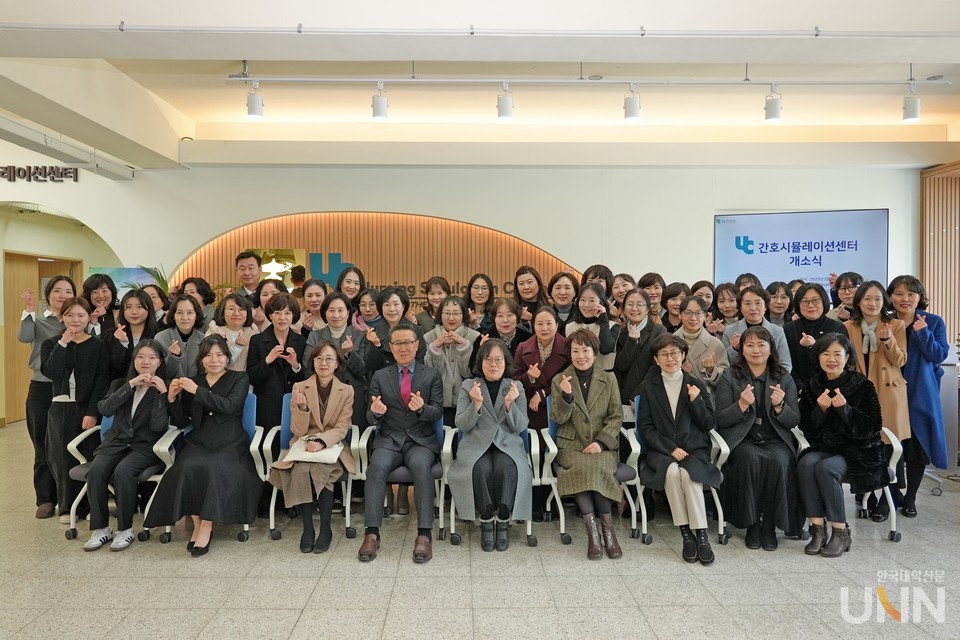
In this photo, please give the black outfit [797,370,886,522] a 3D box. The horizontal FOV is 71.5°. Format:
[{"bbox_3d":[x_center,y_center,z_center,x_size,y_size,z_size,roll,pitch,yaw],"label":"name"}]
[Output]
[{"bbox_3d":[2.299,0.778,4.260,0.540,0.860,0.600,1,2,24],"label":"black outfit"}]

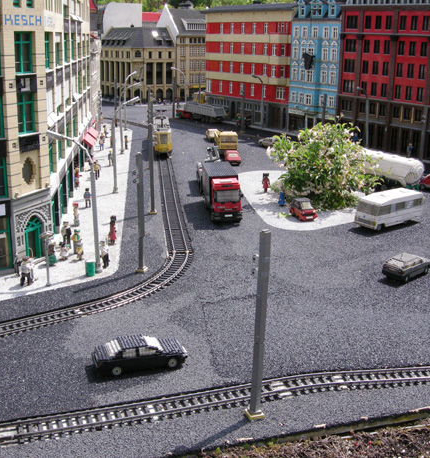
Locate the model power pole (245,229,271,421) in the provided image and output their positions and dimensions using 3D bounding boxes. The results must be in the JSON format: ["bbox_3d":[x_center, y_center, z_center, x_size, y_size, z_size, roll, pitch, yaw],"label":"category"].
[{"bbox_3d":[0.091,0.212,1.370,0.035,0.437,0.039,-7,19,-24],"label":"model power pole"}]

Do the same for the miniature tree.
[{"bbox_3d":[0.593,-0.377,3.388,0.590,0.395,0.560,1,16,0],"label":"miniature tree"}]

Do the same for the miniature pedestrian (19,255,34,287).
[{"bbox_3d":[-0.619,0.137,2.068,0.046,0.097,0.035,3,16,5],"label":"miniature pedestrian"}]

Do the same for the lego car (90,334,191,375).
[{"bbox_3d":[-0.183,0.309,1.573,0.230,0.066,0.080,-4,17,-17],"label":"lego car"}]

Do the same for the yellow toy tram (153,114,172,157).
[{"bbox_3d":[-0.394,-0.686,4.747,0.117,0.180,0.800,-1,17,-6],"label":"yellow toy tram"}]

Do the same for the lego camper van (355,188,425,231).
[{"bbox_3d":[0.805,-0.100,2.928,0.330,0.132,0.118,-11,21,-37],"label":"lego camper van"}]

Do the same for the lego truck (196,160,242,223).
[{"bbox_3d":[0.030,-0.189,3.066,0.130,0.190,0.443,-1,17,-7],"label":"lego truck"}]

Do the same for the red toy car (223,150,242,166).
[{"bbox_3d":[0.125,-0.483,4.292,0.088,0.067,0.200,-1,17,-9],"label":"red toy car"}]

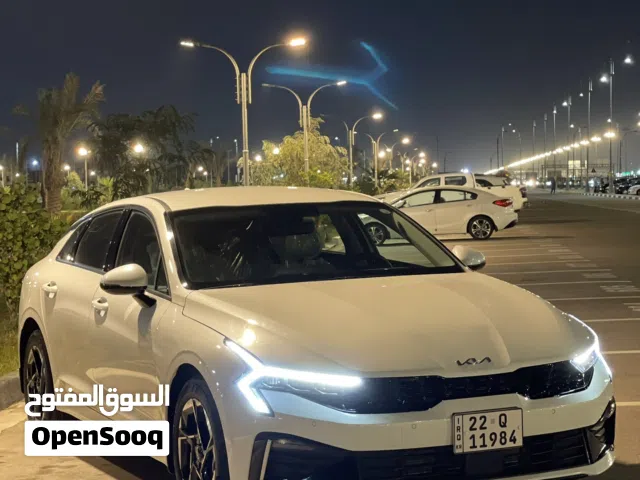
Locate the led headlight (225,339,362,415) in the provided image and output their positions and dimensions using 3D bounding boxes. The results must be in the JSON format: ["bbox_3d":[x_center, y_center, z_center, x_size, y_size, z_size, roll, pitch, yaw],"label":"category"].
[{"bbox_3d":[-0.135,0.538,4.535,0.420,0.270,0.560,-3,1,-25],"label":"led headlight"}]

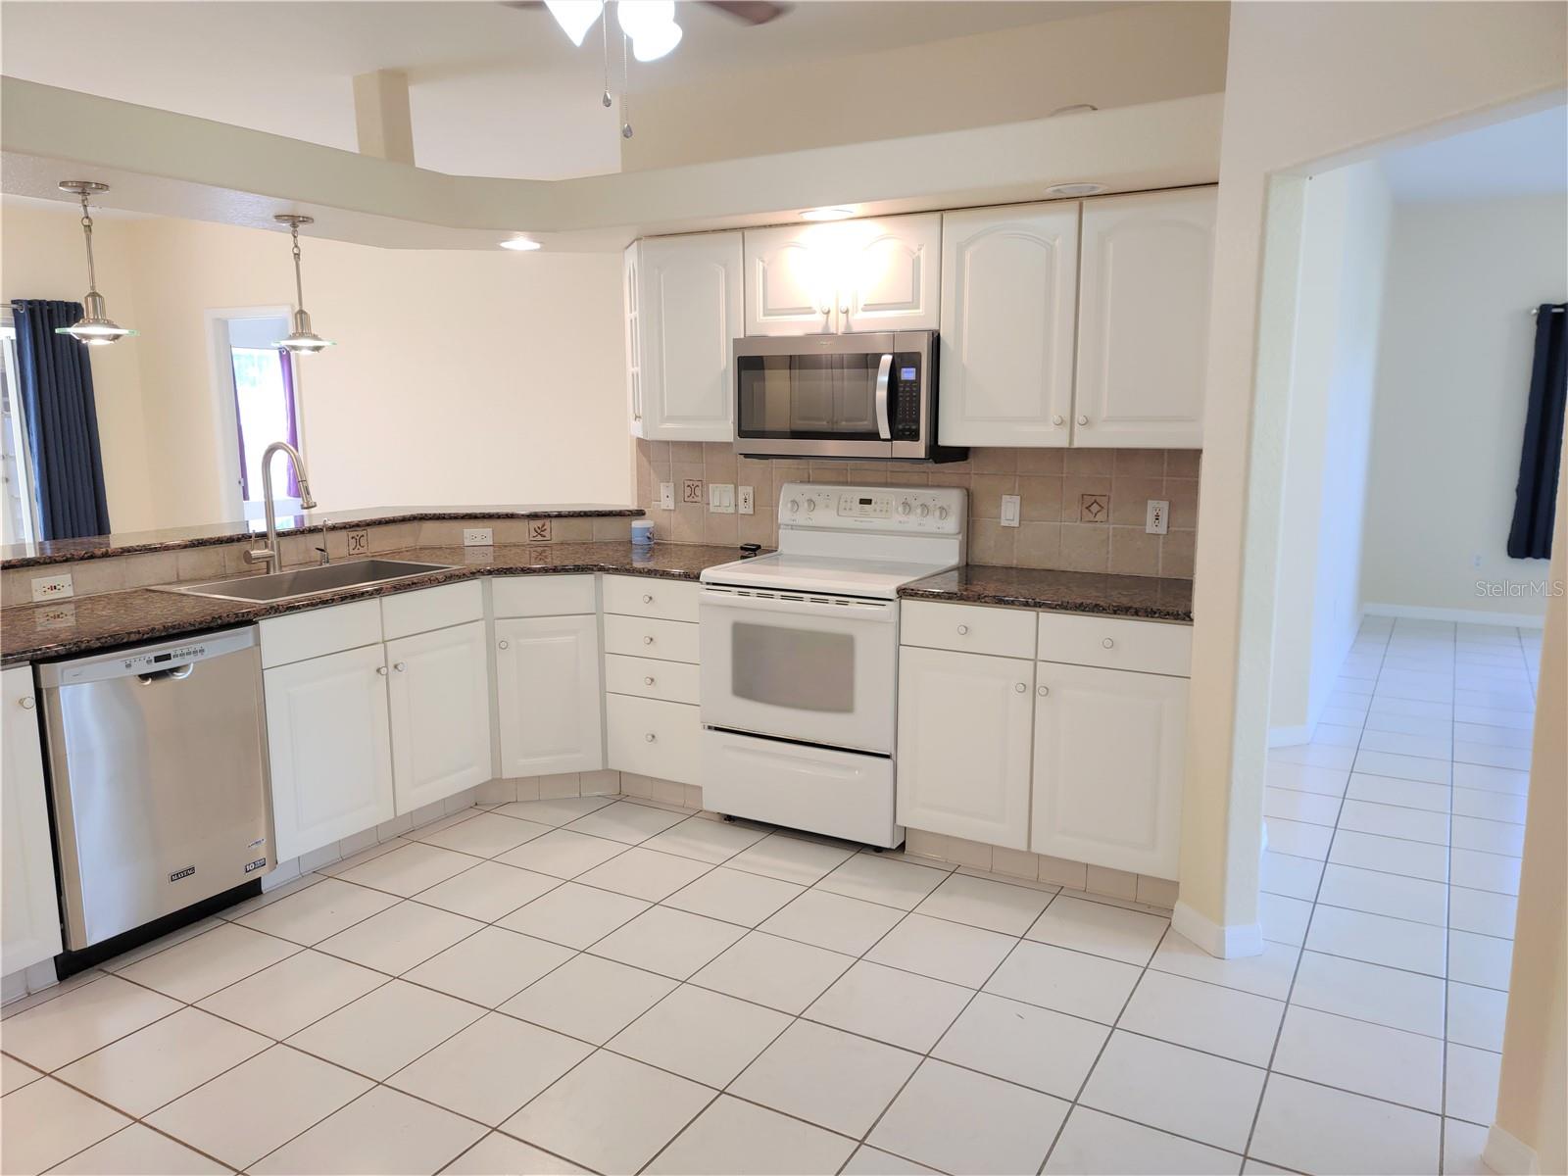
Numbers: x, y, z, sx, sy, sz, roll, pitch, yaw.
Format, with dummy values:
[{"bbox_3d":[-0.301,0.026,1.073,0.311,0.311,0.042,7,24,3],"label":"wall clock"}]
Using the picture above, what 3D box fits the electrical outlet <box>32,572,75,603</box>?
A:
[{"bbox_3d":[-2.200,0.001,3.543,0.008,0.070,0.115,5,11,30],"label":"electrical outlet"}]

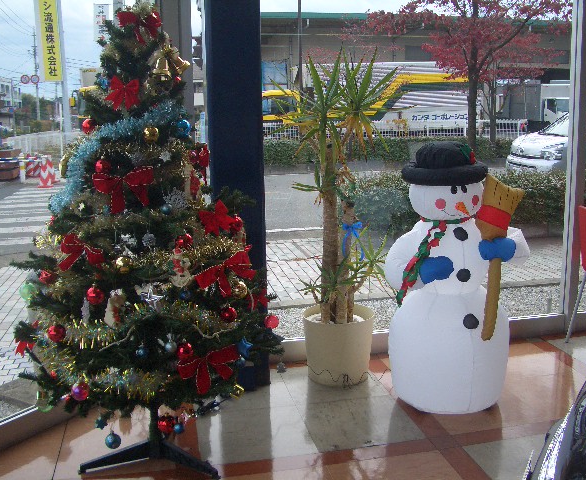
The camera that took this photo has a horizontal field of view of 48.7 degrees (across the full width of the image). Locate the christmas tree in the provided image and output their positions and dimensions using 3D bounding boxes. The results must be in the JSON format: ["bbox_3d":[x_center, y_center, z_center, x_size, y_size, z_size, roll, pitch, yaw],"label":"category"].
[{"bbox_3d":[-0.535,-0.020,2.350,0.980,1.730,0.950,-3,10,-11],"label":"christmas tree"}]

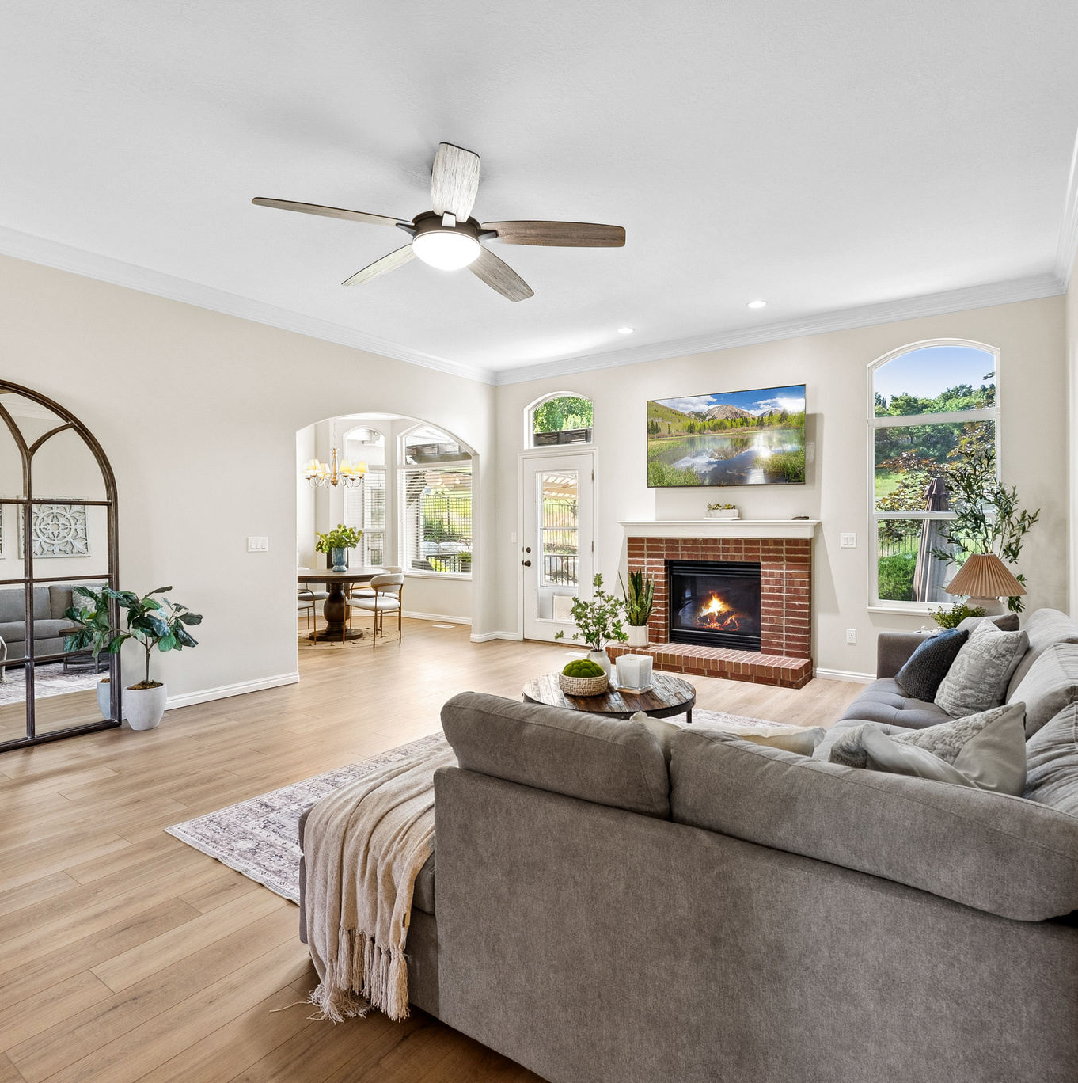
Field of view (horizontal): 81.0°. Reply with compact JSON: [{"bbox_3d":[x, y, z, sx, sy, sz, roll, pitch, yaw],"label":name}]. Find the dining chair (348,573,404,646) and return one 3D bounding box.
[{"bbox_3d":[-1.810,0.758,7.038,0.550,0.770,0.560,1,1,39],"label":"dining chair"}]

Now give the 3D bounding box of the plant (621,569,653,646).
[{"bbox_3d":[0.895,0.612,5.750,0.290,0.690,0.280,0,1,0],"label":"plant"}]

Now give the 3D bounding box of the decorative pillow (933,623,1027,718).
[{"bbox_3d":[1.935,0.555,2.760,0.160,0.450,0.430,29,10,15],"label":"decorative pillow"}]

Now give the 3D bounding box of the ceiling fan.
[{"bbox_3d":[-0.489,-1.585,3.331,1.740,0.480,1.740,0,1,27],"label":"ceiling fan"}]

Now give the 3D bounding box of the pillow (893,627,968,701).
[{"bbox_3d":[1.883,0.573,3.002,0.150,0.410,0.440,33,5,5],"label":"pillow"}]

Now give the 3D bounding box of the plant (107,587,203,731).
[{"bbox_3d":[-2.507,0.748,4.066,0.580,0.910,0.600,0,1,37],"label":"plant"}]

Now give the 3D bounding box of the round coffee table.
[{"bbox_3d":[0.377,0.999,3.422,0.920,0.405,0.920,0,1,0],"label":"round coffee table"}]

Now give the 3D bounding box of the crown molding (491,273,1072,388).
[{"bbox_3d":[1.593,-1.834,5.839,5.080,0.130,0.110,0,1,33],"label":"crown molding"}]

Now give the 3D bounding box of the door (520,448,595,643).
[{"bbox_3d":[0.204,0.088,6.820,0.915,2.030,0.080,1,1,37],"label":"door"}]

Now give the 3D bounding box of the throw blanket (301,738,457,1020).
[{"bbox_3d":[-0.278,0.979,2.007,0.480,0.500,0.900,0,1,37],"label":"throw blanket"}]

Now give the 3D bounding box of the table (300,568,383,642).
[{"bbox_3d":[-2.415,0.752,7.523,1.310,0.770,1.310,0,1,34],"label":"table"}]

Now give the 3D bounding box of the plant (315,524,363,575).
[{"bbox_3d":[-2.310,0.088,7.300,0.520,0.565,0.500,1,1,37],"label":"plant"}]

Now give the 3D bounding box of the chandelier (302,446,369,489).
[{"bbox_3d":[-2.353,-0.857,7.300,0.760,0.520,0.760,1,1,37],"label":"chandelier"}]

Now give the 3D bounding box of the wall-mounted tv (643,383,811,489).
[{"bbox_3d":[1.633,-0.909,5.644,1.420,0.820,0.070,0,6,33],"label":"wall-mounted tv"}]

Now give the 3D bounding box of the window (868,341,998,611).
[{"bbox_3d":[2.960,-0.490,4.770,0.860,2.040,0.100,1,1,37],"label":"window"}]

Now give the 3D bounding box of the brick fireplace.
[{"bbox_3d":[1.475,0.527,5.582,1.720,1.250,0.460,0,1,34],"label":"brick fireplace"}]

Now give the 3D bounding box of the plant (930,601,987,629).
[{"bbox_3d":[2.356,0.440,3.550,0.320,0.240,0.300,0,1,34],"label":"plant"}]

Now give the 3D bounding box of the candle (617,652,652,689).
[{"bbox_3d":[0.490,0.657,3.220,0.140,0.155,0.140,1,1,45],"label":"candle"}]

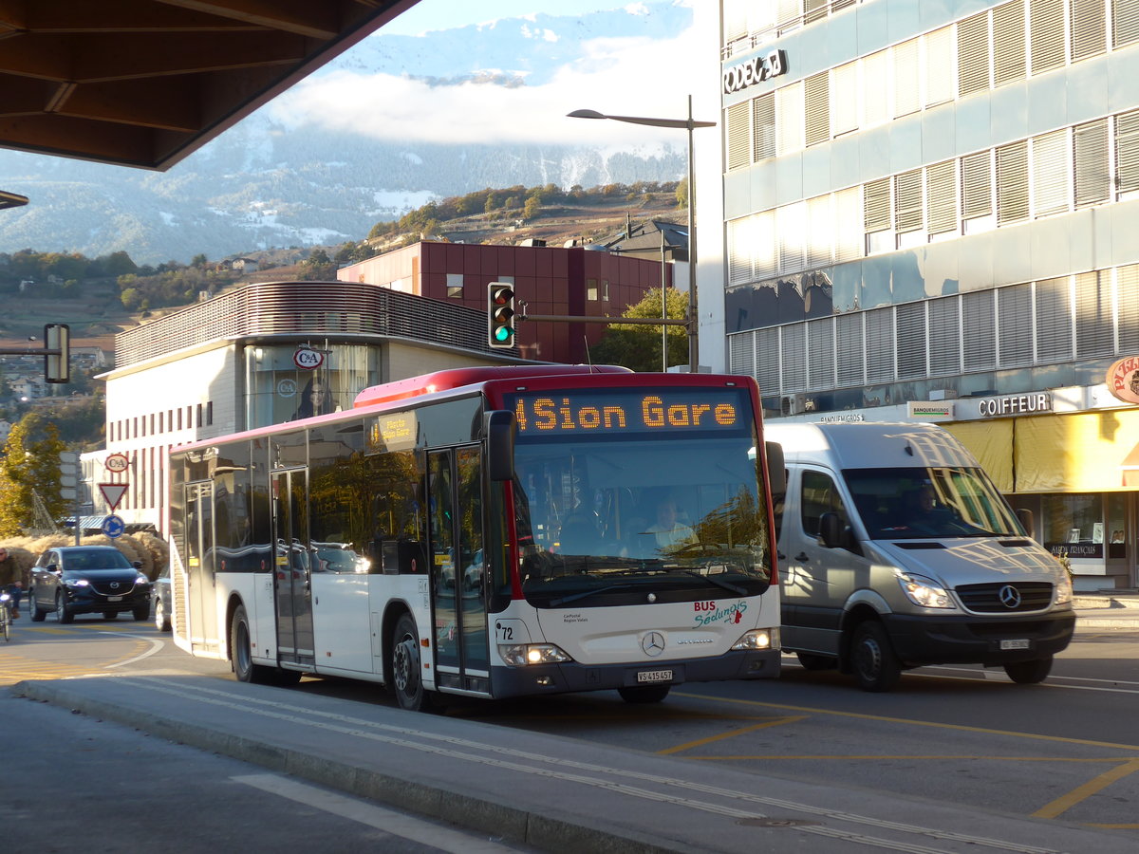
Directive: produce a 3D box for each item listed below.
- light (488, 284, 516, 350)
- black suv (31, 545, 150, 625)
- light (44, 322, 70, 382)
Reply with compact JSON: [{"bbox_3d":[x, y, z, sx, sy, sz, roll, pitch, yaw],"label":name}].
[{"bbox_3d":[-1.331,-2.212,48.300,0.560,1.300,0.420,1,-3,-25],"label":"light"},{"bbox_3d":[-10.675,3.466,53.960,1.950,1.710,5.050,1,-3,-24],"label":"black suv"},{"bbox_3d":[-11.249,-1.610,53.500,0.560,1.300,0.420,1,-3,-22],"label":"light"}]

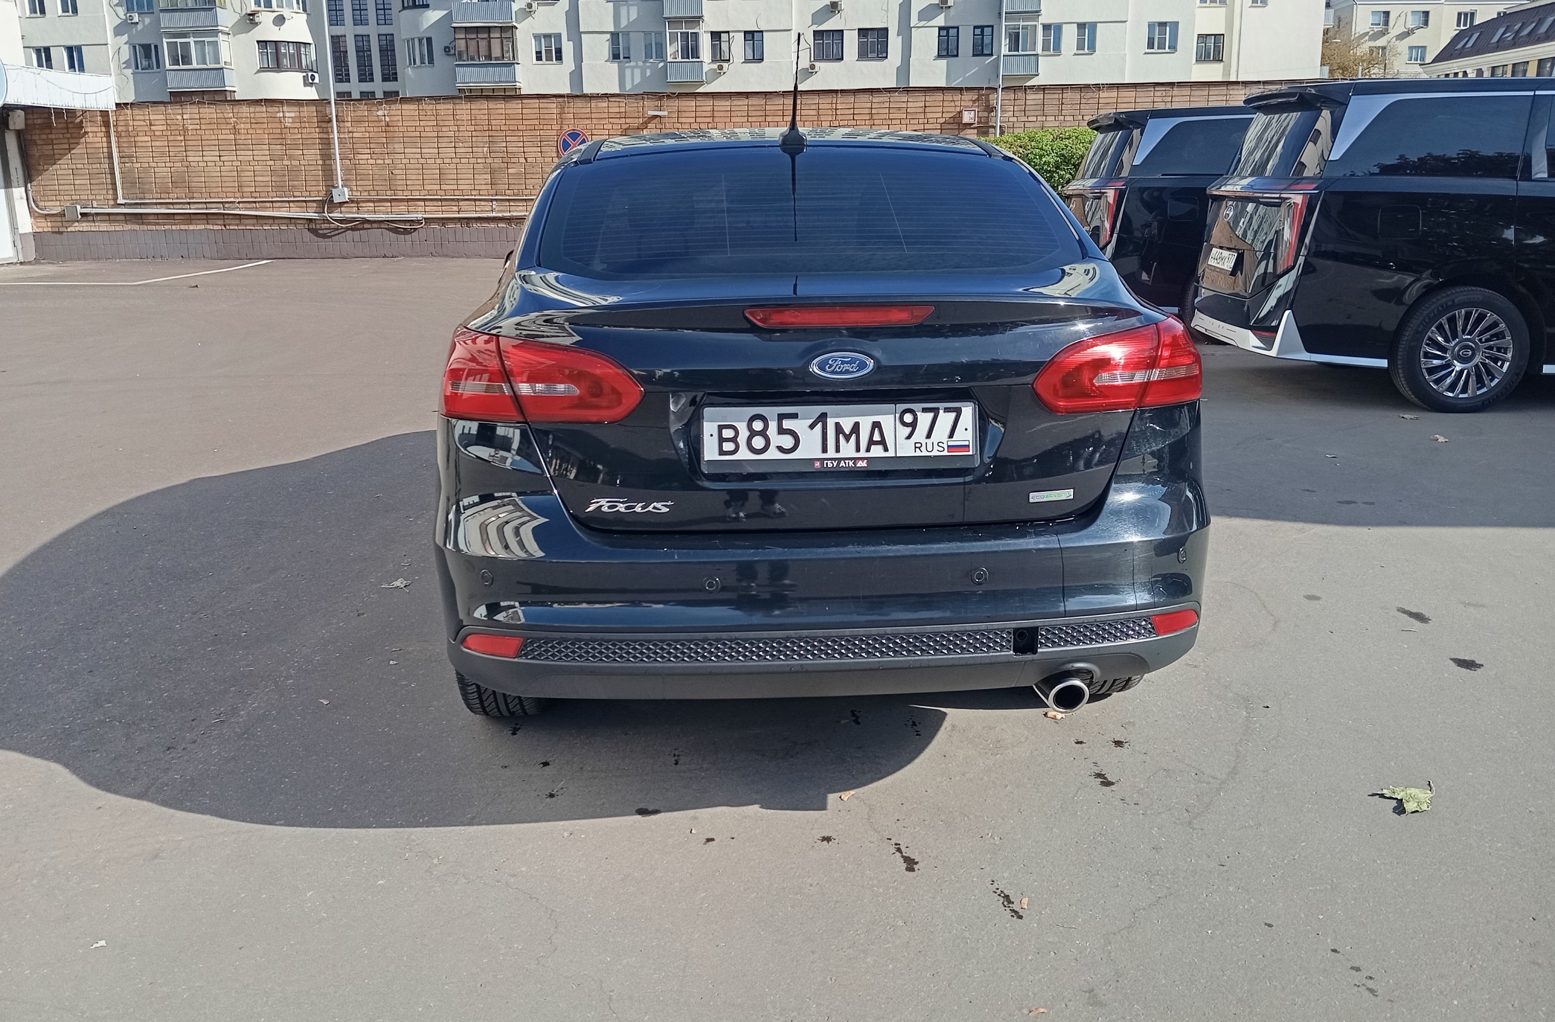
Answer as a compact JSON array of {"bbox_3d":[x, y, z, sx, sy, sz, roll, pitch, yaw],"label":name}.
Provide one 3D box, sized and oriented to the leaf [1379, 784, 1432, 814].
[{"bbox_3d":[1.399,0.639,2.797,0.115,0.033,0.085,7,17,28],"label":"leaf"}]

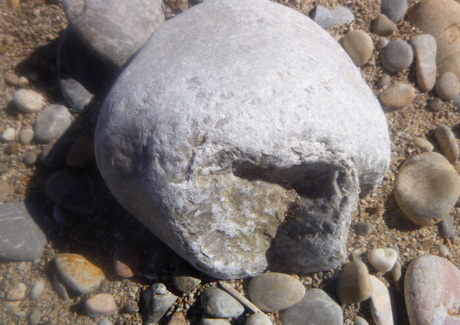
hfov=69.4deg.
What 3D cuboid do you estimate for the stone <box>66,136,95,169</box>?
[{"bbox_3d":[-0.187,-0.012,0.416,0.034,0.022,0.043,12,66,5],"label":"stone"}]

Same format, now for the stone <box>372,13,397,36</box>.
[{"bbox_3d":[0.237,-0.209,0.508,0.038,0.022,0.032,33,69,14],"label":"stone"}]

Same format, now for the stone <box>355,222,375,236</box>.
[{"bbox_3d":[0.154,0.076,0.380,0.022,0.011,0.015,5,65,2],"label":"stone"}]

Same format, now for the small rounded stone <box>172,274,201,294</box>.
[{"bbox_3d":[-0.046,0.130,0.354,0.030,0.012,0.018,4,65,2],"label":"small rounded stone"}]

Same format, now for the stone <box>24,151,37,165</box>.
[{"bbox_3d":[-0.250,-0.006,0.418,0.016,0.011,0.017,-13,66,-6],"label":"stone"}]

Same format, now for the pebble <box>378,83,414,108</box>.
[{"bbox_3d":[0.229,-0.090,0.452,0.048,0.024,0.037,-13,66,-6],"label":"pebble"}]

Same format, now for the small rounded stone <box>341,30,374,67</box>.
[{"bbox_3d":[0.185,-0.166,0.485,0.052,0.029,0.059,-14,66,-7],"label":"small rounded stone"}]

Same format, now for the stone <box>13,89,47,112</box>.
[{"bbox_3d":[-0.271,-0.084,0.449,0.045,0.022,0.034,21,67,10],"label":"stone"}]

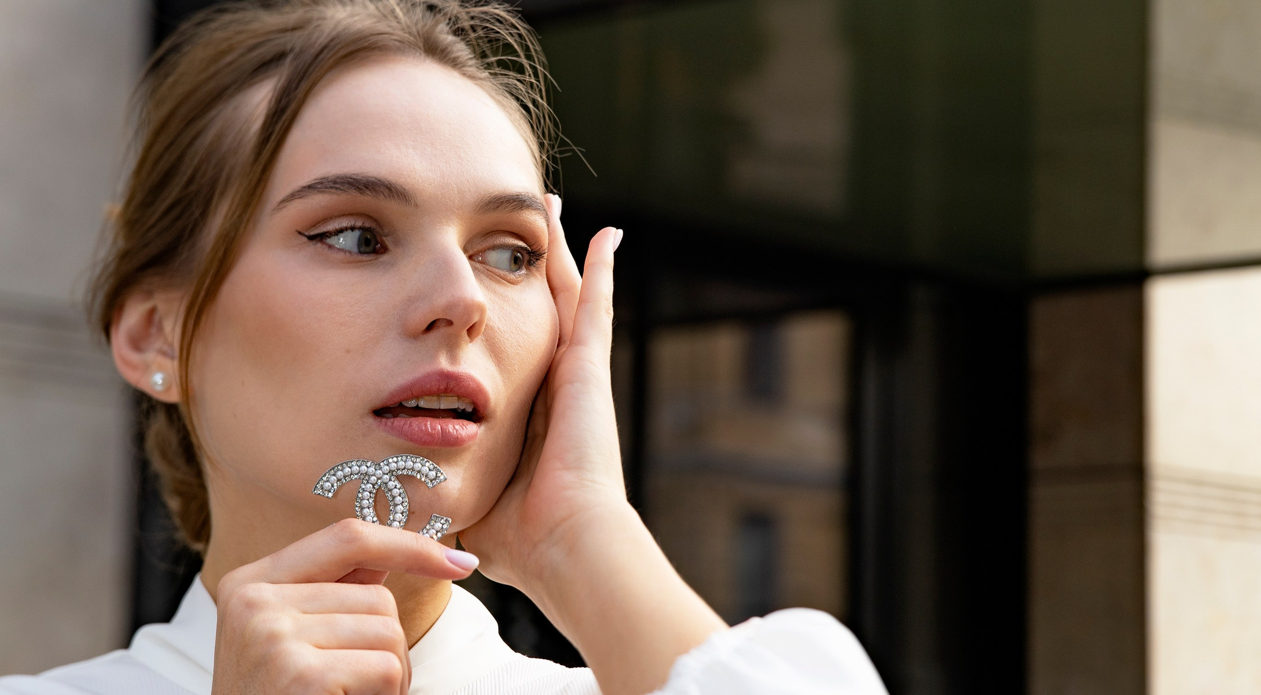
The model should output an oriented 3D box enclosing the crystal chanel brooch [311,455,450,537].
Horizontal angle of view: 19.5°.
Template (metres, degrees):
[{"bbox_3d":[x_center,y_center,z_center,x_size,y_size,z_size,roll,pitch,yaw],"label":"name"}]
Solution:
[{"bbox_3d":[-0.095,0.060,1.400,0.051,0.038,0.009,-7,-2,-4],"label":"crystal chanel brooch"}]

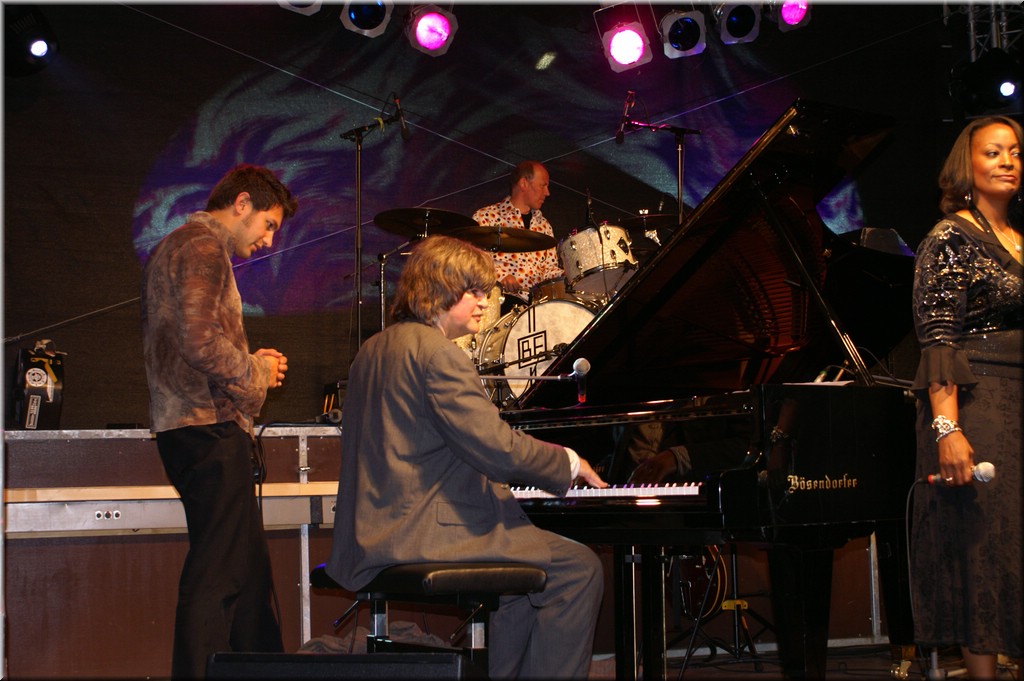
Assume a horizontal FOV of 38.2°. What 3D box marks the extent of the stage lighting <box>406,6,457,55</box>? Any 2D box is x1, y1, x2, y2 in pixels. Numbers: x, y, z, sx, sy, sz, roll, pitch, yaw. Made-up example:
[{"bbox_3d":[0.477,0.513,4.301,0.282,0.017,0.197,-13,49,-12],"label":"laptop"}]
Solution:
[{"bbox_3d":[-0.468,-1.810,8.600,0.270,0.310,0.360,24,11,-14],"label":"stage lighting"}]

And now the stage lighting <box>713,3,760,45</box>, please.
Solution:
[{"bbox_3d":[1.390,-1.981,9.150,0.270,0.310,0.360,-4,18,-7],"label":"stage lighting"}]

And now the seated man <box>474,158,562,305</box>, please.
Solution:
[{"bbox_3d":[0.060,-0.229,7.120,0.600,1.310,0.720,1,-5,-24],"label":"seated man"}]

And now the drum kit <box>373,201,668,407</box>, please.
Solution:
[{"bbox_3d":[0.080,-0.129,6.920,1.550,1.100,1.280,0,-5,-20],"label":"drum kit"}]

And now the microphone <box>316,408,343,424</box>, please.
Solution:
[{"bbox_3d":[-0.698,0.292,5.650,0.050,0.050,0.165,1,-5,-30],"label":"microphone"}]

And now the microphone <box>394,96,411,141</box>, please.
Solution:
[{"bbox_3d":[-0.515,-1.044,6.950,0.040,0.205,0.040,-13,-4,0],"label":"microphone"}]

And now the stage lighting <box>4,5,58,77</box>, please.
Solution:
[{"bbox_3d":[-2.677,-1.666,8.100,0.360,0.460,0.400,-10,24,-24],"label":"stage lighting"}]

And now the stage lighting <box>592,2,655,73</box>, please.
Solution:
[{"bbox_3d":[0.683,-1.819,8.900,0.290,0.370,0.360,-18,14,7],"label":"stage lighting"}]

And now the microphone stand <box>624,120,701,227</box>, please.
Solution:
[{"bbox_3d":[0.800,-0.332,7.200,0.600,1.520,0.600,1,-5,-24],"label":"microphone stand"}]

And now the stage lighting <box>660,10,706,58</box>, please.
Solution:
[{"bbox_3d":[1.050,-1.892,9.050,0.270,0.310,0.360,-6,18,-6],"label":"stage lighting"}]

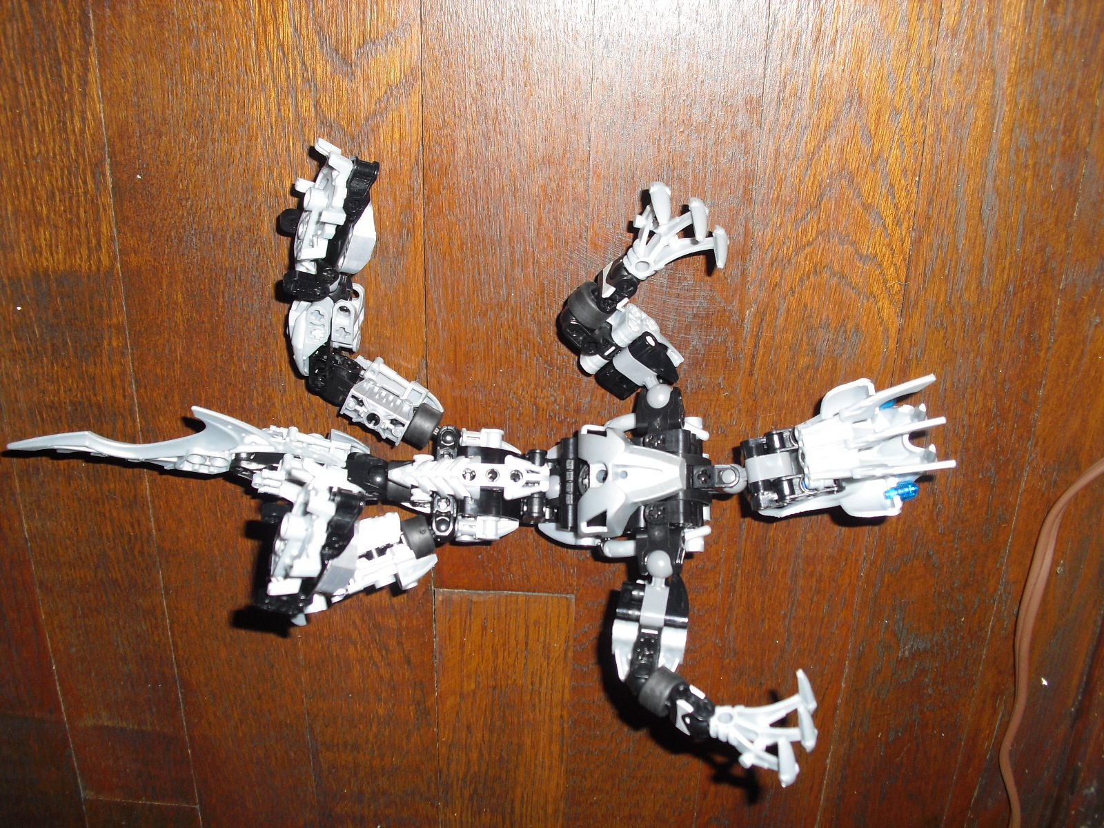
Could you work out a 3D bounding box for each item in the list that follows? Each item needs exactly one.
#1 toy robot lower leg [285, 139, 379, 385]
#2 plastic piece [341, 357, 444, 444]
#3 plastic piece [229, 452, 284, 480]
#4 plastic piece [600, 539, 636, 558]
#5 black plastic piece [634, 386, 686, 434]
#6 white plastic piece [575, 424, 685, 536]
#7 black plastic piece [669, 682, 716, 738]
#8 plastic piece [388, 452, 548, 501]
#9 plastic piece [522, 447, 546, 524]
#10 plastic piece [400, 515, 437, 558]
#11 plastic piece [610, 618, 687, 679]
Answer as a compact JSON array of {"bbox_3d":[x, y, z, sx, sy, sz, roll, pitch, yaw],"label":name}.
[{"bbox_3d":[-0.076,-0.052,0.396,0.031,0.036,0.083,10,114,-1],"label":"toy robot lower leg"},{"bbox_3d":[-0.055,-0.004,0.399,0.034,0.019,0.021,28,113,0],"label":"plastic piece"},{"bbox_3d":[-0.106,0.019,0.414,0.019,0.009,0.009,3,114,7],"label":"plastic piece"},{"bbox_3d":[0.023,0.045,0.388,0.012,0.007,0.006,0,76,0],"label":"plastic piece"},{"bbox_3d":[0.037,-0.001,0.390,0.017,0.013,0.015,2,114,4],"label":"black plastic piece"},{"bbox_3d":[0.025,0.022,0.383,0.036,0.014,0.036,0,76,0],"label":"white plastic piece"},{"bbox_3d":[0.047,0.099,0.382,0.017,0.013,0.013,36,95,18],"label":"black plastic piece"},{"bbox_3d":[-0.028,0.021,0.392,0.054,0.011,0.015,0,76,0],"label":"plastic piece"},{"bbox_3d":[-0.006,0.025,0.397,0.008,0.009,0.025,0,76,0],"label":"plastic piece"},{"bbox_3d":[-0.047,0.044,0.408,0.009,0.014,0.014,-19,90,-14],"label":"plastic piece"},{"bbox_3d":[0.034,0.081,0.398,0.025,0.015,0.021,7,99,1],"label":"plastic piece"}]

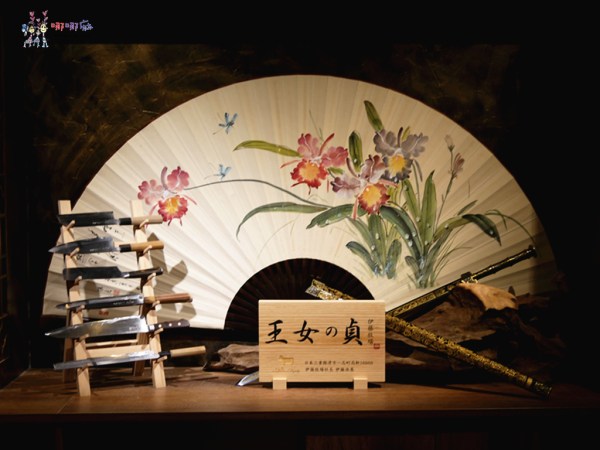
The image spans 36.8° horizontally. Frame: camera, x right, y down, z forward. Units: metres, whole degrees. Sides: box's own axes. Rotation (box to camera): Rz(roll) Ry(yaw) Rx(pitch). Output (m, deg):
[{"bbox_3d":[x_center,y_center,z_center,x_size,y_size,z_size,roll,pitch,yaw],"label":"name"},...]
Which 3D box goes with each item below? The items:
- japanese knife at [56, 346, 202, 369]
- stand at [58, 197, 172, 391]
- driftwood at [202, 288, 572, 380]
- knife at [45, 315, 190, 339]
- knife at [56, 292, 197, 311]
[{"bbox_3d":[-0.425,0.343,2.298,0.405,0.031,0.024,-2,-20,-29],"label":"japanese knife"},{"bbox_3d":[-0.492,0.180,2.379,0.226,0.485,0.233,0,0,-29],"label":"stand"},{"bbox_3d":[0.246,0.298,2.562,0.980,0.247,0.250,0,0,0],"label":"driftwood"},{"bbox_3d":[-0.460,0.261,2.315,0.386,0.046,0.024,-1,-21,-29],"label":"knife"},{"bbox_3d":[-0.451,0.203,2.345,0.367,0.030,0.024,-1,-20,-29],"label":"knife"}]

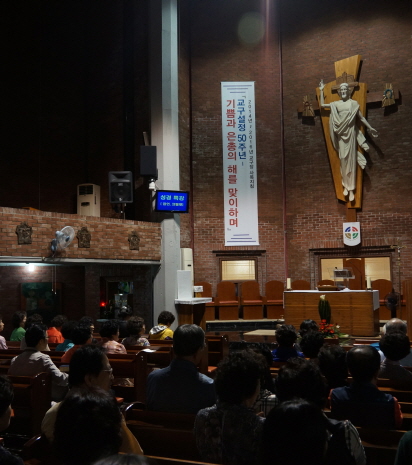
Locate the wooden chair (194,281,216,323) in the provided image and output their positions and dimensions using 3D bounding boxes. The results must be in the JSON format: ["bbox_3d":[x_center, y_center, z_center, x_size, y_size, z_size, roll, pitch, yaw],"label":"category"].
[{"bbox_3d":[-0.013,1.790,14.150,0.580,1.000,0.580,0,-4,-9],"label":"wooden chair"}]

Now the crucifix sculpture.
[{"bbox_3d":[3.695,-2.507,14.200,1.500,4.050,0.520,-3,-4,26],"label":"crucifix sculpture"}]

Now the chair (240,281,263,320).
[{"bbox_3d":[1.185,1.708,13.900,0.560,0.930,0.560,-1,-4,-2],"label":"chair"}]

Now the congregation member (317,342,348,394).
[{"bbox_3d":[0.980,1.405,4.080,0.460,1.200,0.640,-2,-4,21],"label":"congregation member"}]

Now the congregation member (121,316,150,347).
[{"bbox_3d":[-0.714,1.598,6.532,0.450,1.200,0.720,-3,-5,28],"label":"congregation member"}]

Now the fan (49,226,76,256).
[{"bbox_3d":[-2.555,0.152,9.750,0.370,0.480,0.410,5,-1,24],"label":"fan"}]

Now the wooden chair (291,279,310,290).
[{"bbox_3d":[2.407,1.711,14.000,0.580,0.980,0.600,-2,-4,18],"label":"wooden chair"}]

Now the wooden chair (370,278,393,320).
[{"bbox_3d":[4.369,1.676,13.500,0.600,1.000,0.600,-3,-4,24],"label":"wooden chair"}]

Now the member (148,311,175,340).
[{"bbox_3d":[-0.602,1.857,8.613,0.460,1.230,0.620,-3,-5,26],"label":"member"}]

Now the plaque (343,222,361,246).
[{"bbox_3d":[3.914,0.054,14.550,0.460,0.640,0.060,-3,-5,26],"label":"plaque"}]

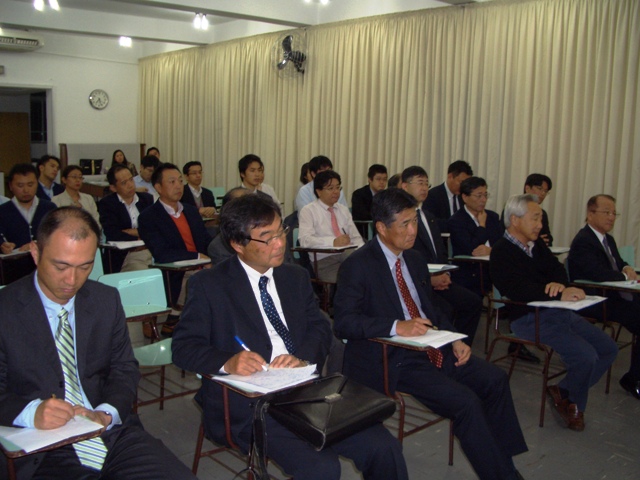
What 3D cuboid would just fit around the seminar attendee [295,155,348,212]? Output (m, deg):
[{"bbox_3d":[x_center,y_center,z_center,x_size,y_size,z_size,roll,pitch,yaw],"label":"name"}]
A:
[{"bbox_3d":[0.100,-0.107,6.064,0.500,1.347,0.780,-5,11,-40],"label":"seminar attendee"}]

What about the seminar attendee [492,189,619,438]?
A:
[{"bbox_3d":[1.211,0.378,3.470,0.510,1.218,0.760,-6,12,-44],"label":"seminar attendee"}]

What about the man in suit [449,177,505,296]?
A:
[{"bbox_3d":[1.238,0.170,4.792,0.520,1.245,0.800,-5,11,-40],"label":"man in suit"}]

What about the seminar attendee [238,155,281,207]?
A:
[{"bbox_3d":[-0.524,-0.083,5.782,0.500,1.340,0.800,-4,10,-33],"label":"seminar attendee"}]

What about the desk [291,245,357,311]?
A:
[{"bbox_3d":[0.033,0.373,5.083,0.430,0.680,0.560,-5,11,-40],"label":"desk"}]

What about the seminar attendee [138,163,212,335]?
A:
[{"bbox_3d":[-0.853,0.163,4.156,0.530,1.291,0.760,-6,12,-40],"label":"seminar attendee"}]

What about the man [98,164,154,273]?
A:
[{"bbox_3d":[-1.375,0.068,4.801,0.520,1.226,0.760,-6,12,-40],"label":"man"}]

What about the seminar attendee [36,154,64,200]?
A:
[{"bbox_3d":[-2.497,-0.199,6.199,0.500,1.210,0.760,-6,12,-40],"label":"seminar attendee"}]

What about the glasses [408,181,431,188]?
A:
[{"bbox_3d":[0.663,-0.370,4.310,0.130,0.042,0.138,9,11,41],"label":"glasses"}]

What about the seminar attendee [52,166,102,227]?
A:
[{"bbox_3d":[-2.018,-0.045,5.545,0.470,1.156,0.750,-6,12,-40],"label":"seminar attendee"}]

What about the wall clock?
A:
[{"bbox_3d":[-3.389,-2.145,9.900,0.320,0.320,0.050,-6,12,-40],"label":"wall clock"}]

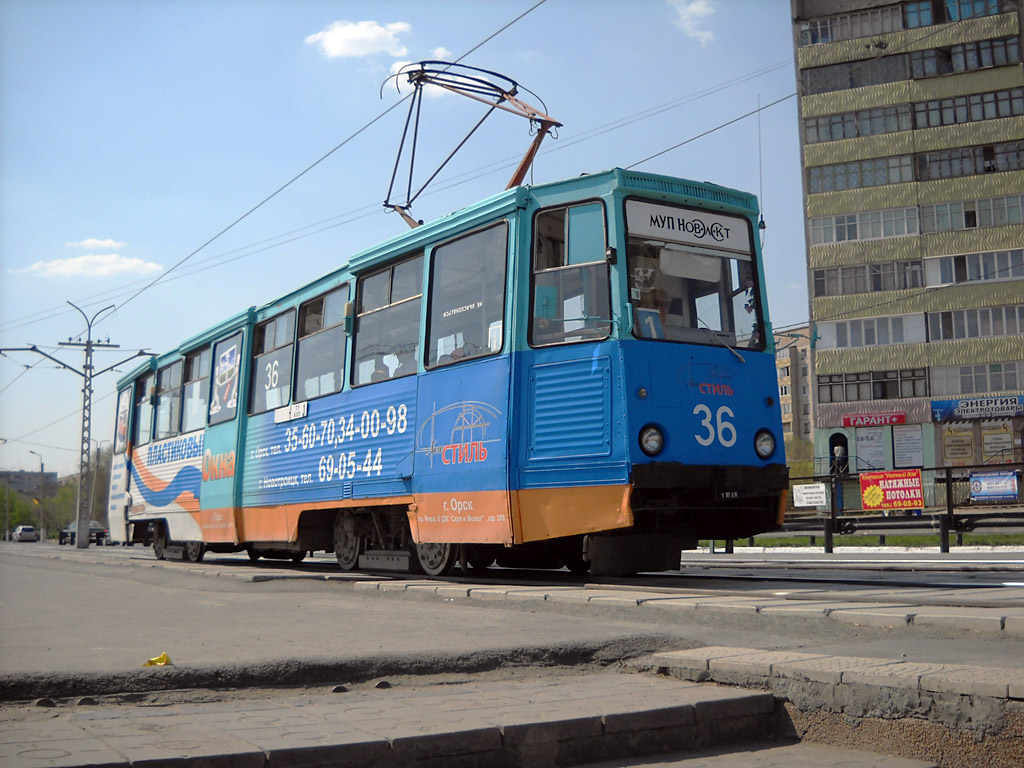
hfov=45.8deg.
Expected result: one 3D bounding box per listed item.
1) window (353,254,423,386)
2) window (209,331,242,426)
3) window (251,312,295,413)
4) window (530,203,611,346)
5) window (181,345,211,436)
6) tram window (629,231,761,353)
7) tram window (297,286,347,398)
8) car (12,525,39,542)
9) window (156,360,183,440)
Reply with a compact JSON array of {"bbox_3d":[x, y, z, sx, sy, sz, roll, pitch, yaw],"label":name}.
[{"bbox_3d":[-1.129,-0.568,11.108,0.060,1.086,1.467,6,-9,-30],"label":"window"},{"bbox_3d":[-3.542,-0.047,15.058,0.060,1.062,1.182,6,-9,-30],"label":"window"},{"bbox_3d":[-2.712,-0.226,13.793,0.060,1.086,1.371,6,-9,-30],"label":"window"},{"bbox_3d":[0.440,-0.832,9.119,0.635,1.071,0.060,-8,-12,26],"label":"window"},{"bbox_3d":[-4.231,0.103,16.371,0.060,1.086,1.371,6,-9,-30],"label":"window"},{"bbox_3d":[1.405,-0.689,9.285,1.252,0.823,0.060,3,-13,-30],"label":"tram window"},{"bbox_3d":[-1.957,-0.389,12.512,0.060,1.086,1.374,6,-9,-30],"label":"tram window"},{"bbox_3d":[-46.923,14.480,117.000,1.740,1.520,4.250,3,-8,-30],"label":"car"},{"bbox_3d":[-4.995,0.268,17.667,0.060,1.086,1.368,6,-9,-30],"label":"window"}]

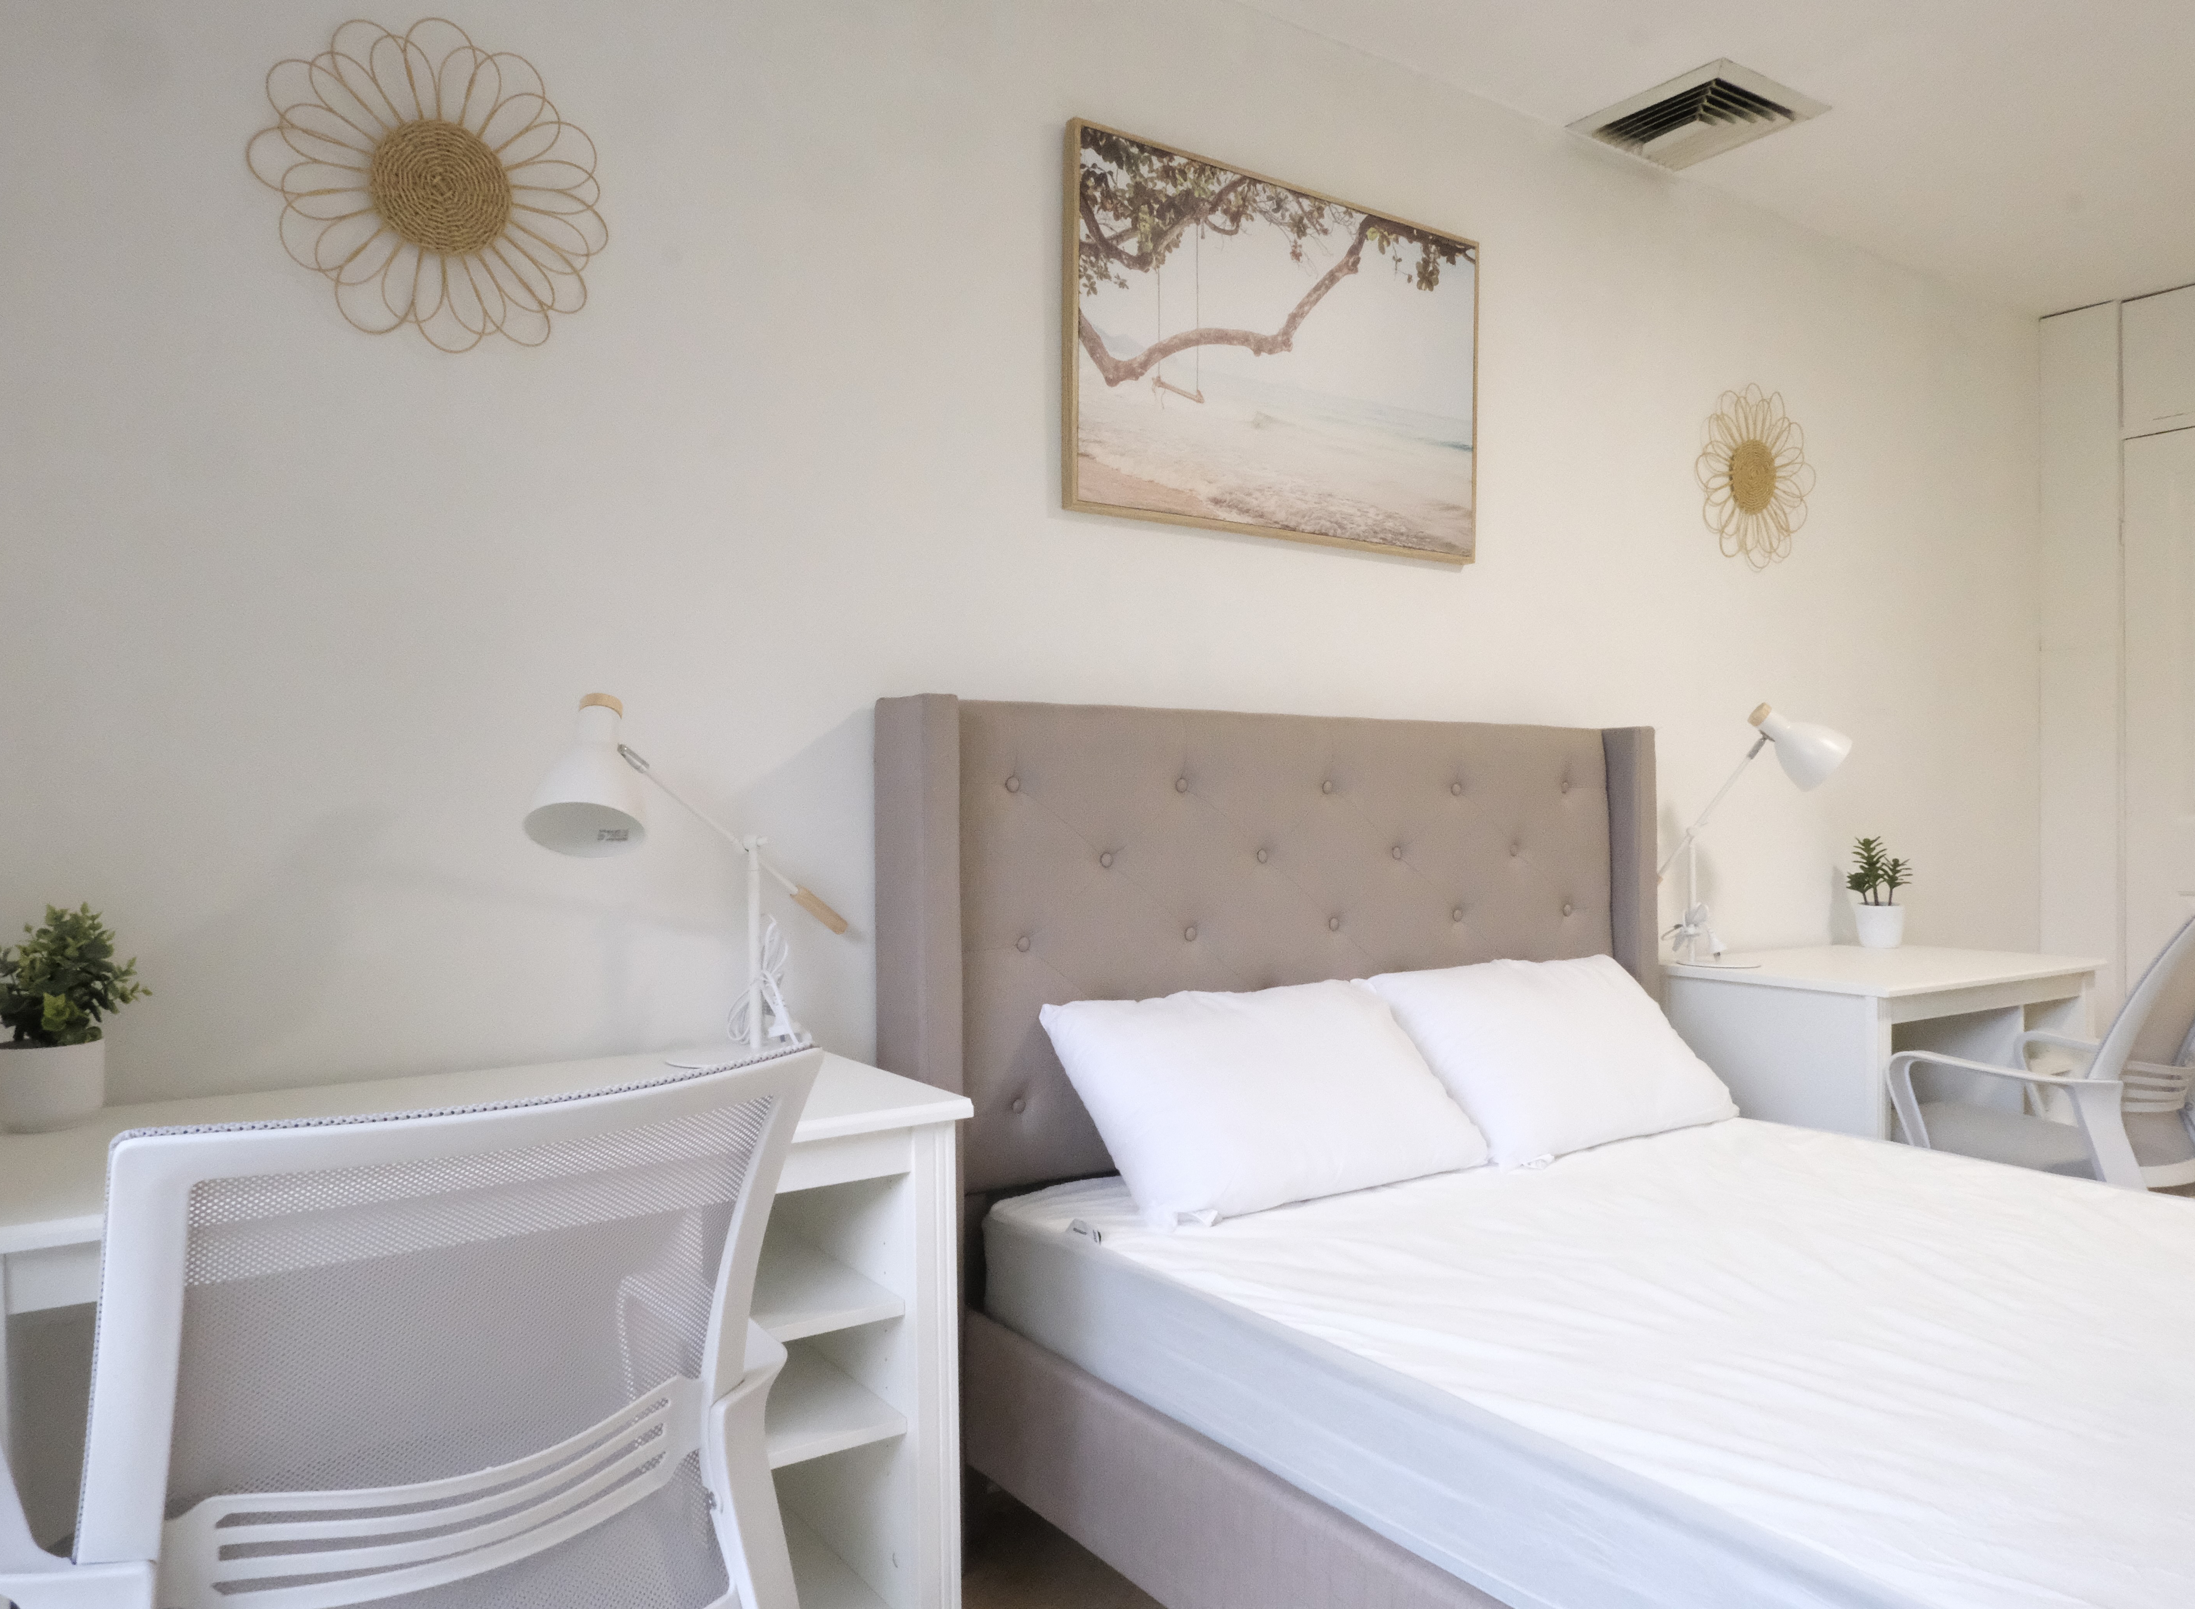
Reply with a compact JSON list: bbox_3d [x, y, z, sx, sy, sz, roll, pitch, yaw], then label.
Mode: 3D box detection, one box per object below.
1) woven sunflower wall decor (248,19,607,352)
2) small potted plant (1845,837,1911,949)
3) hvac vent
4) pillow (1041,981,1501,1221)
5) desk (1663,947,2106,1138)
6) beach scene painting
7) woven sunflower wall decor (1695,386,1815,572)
[{"bbox_3d":[-0.812,-0.762,1.901,0.415,0.405,0.035,0,0,-34],"label":"woven sunflower wall decor"},{"bbox_3d":[1.839,0.208,3.627,0.125,0.250,0.125,0,0,-34],"label":"small potted plant"},{"bbox_3d":[1.175,-1.340,3.021,0.352,0.030,0.348,0,0,-34],"label":"hvac vent"},{"bbox_3d":[0.267,0.426,2.343,0.650,0.420,0.160,0,-42,-34],"label":"pillow"},{"bbox_3d":[1.654,0.698,3.265,0.930,0.730,0.510,0,0,-36],"label":"desk"},{"bbox_3d":[0.334,-0.762,2.682,0.905,0.605,0.040,0,0,-34],"label":"beach scene painting"},{"bbox_3d":[1.482,-0.733,3.464,0.420,0.410,0.035,0,0,-34],"label":"woven sunflower wall decor"}]

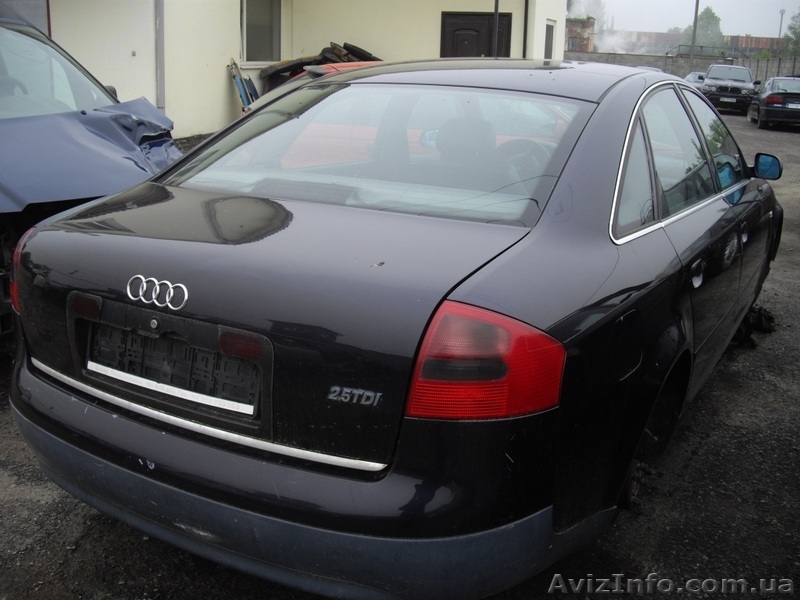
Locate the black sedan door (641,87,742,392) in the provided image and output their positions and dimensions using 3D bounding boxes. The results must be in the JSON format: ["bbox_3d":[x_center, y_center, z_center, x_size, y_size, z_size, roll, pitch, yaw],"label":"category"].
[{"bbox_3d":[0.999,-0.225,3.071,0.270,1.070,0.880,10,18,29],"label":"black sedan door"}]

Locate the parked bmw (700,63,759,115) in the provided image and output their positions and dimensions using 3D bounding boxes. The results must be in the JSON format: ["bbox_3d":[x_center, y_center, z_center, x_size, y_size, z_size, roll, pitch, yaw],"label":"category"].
[{"bbox_3d":[12.401,-7.937,32.926,1.950,1.700,4.670,7,16,19],"label":"parked bmw"}]

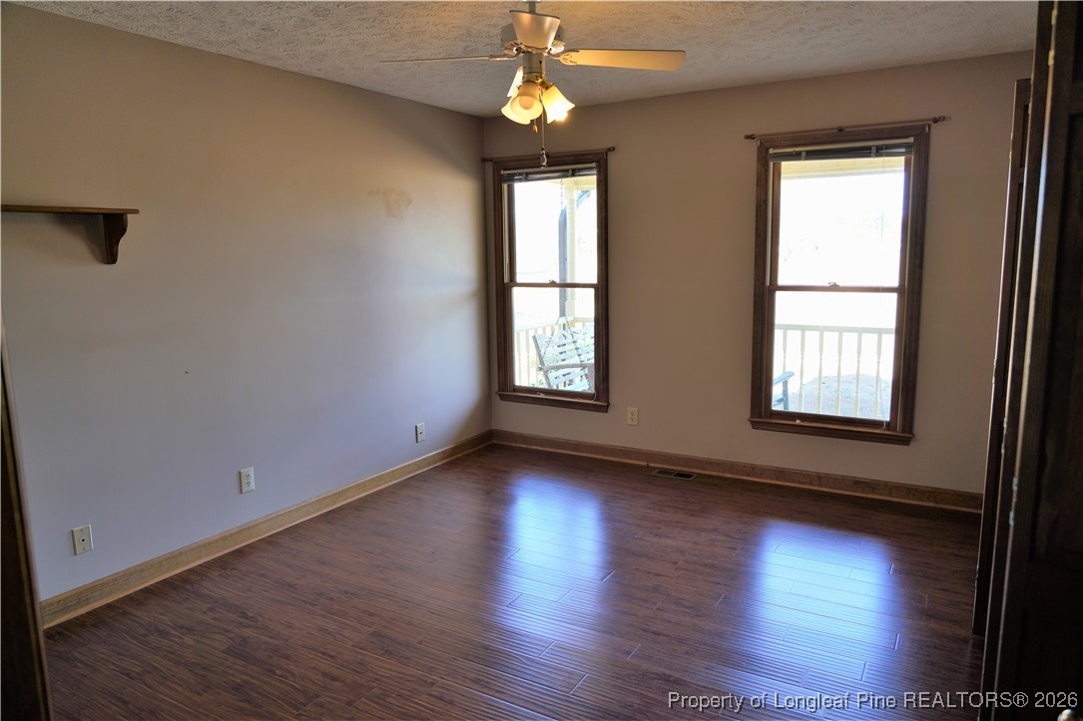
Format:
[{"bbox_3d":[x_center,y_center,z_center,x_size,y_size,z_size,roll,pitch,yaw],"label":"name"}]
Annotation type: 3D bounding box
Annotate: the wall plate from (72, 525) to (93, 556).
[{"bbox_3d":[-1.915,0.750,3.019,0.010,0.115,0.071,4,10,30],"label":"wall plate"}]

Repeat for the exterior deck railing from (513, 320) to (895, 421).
[{"bbox_3d":[1.715,0.101,6.586,3.100,0.890,0.090,4,10,30],"label":"exterior deck railing"}]

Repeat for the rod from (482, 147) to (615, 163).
[{"bbox_3d":[0.032,-1.416,4.977,1.056,0.030,0.060,4,10,30],"label":"rod"}]

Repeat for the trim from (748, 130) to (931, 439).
[{"bbox_3d":[1.695,-0.418,4.190,0.917,1.760,0.080,4,10,30],"label":"trim"}]

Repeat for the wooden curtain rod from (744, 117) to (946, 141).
[{"bbox_3d":[1.657,-1.292,4.022,1.042,0.030,0.060,4,10,30],"label":"wooden curtain rod"}]

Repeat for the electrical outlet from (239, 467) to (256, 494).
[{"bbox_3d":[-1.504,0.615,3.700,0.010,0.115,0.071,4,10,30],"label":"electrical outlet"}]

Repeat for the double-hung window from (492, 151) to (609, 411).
[{"bbox_3d":[0.067,-0.539,5.147,0.931,1.768,0.080,4,10,30],"label":"double-hung window"}]

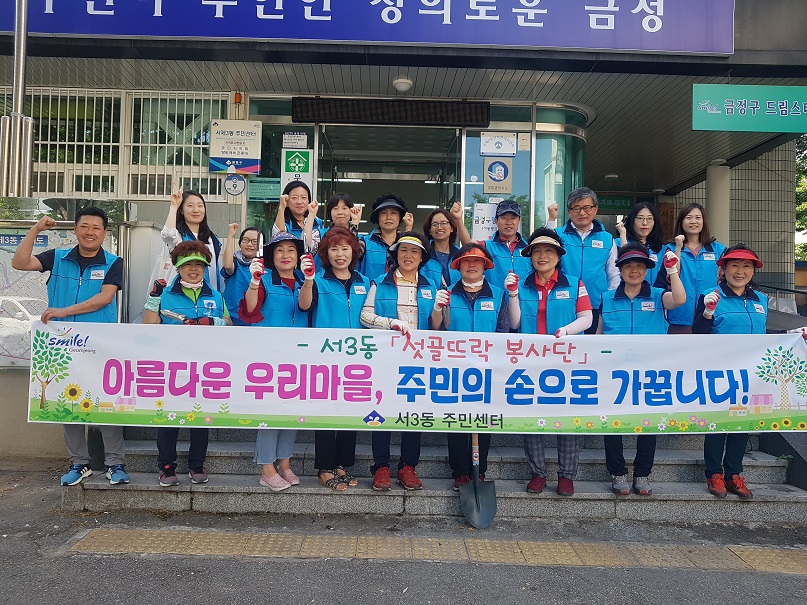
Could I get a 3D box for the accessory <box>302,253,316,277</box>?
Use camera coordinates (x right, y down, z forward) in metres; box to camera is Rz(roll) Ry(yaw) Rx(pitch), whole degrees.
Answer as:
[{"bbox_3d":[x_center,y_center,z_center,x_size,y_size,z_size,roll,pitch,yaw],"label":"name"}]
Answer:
[{"bbox_3d":[-0.580,-0.230,3.720,0.090,0.150,0.090,1,0,0],"label":"accessory"}]

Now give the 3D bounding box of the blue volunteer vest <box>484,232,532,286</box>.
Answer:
[{"bbox_3d":[0.818,-0.234,4.720,0.440,0.630,0.280,1,-1,4],"label":"blue volunteer vest"}]

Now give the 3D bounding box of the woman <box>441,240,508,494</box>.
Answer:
[{"bbox_3d":[0.459,0.400,3.920,0.480,1.580,0.380,1,0,0],"label":"woman"}]

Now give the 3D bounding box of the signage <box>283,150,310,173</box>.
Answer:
[{"bbox_3d":[-0.952,-1.264,5.450,0.220,0.195,0.015,1,0,0],"label":"signage"}]

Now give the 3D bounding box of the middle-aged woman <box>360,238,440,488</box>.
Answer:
[{"bbox_3d":[-0.006,0.352,3.810,0.500,1.600,0.400,1,-2,-2],"label":"middle-aged woman"}]

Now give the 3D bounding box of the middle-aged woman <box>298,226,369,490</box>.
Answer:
[{"bbox_3d":[-0.438,0.337,3.820,0.440,1.620,0.380,2,-2,-6],"label":"middle-aged woman"}]

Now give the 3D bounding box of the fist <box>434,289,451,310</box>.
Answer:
[{"bbox_3d":[0.233,-0.015,3.620,0.095,0.130,0.100,2,-2,-6],"label":"fist"}]

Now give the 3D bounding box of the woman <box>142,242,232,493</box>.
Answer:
[{"bbox_3d":[-1.354,0.380,3.800,0.530,1.530,0.400,1,-1,-7],"label":"woman"}]

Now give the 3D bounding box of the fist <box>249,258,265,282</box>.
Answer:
[{"bbox_3d":[-0.902,-0.196,3.720,0.100,0.150,0.100,1,0,0],"label":"fist"}]

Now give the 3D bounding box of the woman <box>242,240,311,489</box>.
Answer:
[{"bbox_3d":[-0.809,0.359,3.800,0.450,1.600,0.400,2,-1,-14],"label":"woman"}]

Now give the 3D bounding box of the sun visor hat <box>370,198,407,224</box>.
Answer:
[{"bbox_3d":[-0.107,-0.652,4.320,0.250,0.155,0.250,-1,-2,0],"label":"sun visor hat"}]

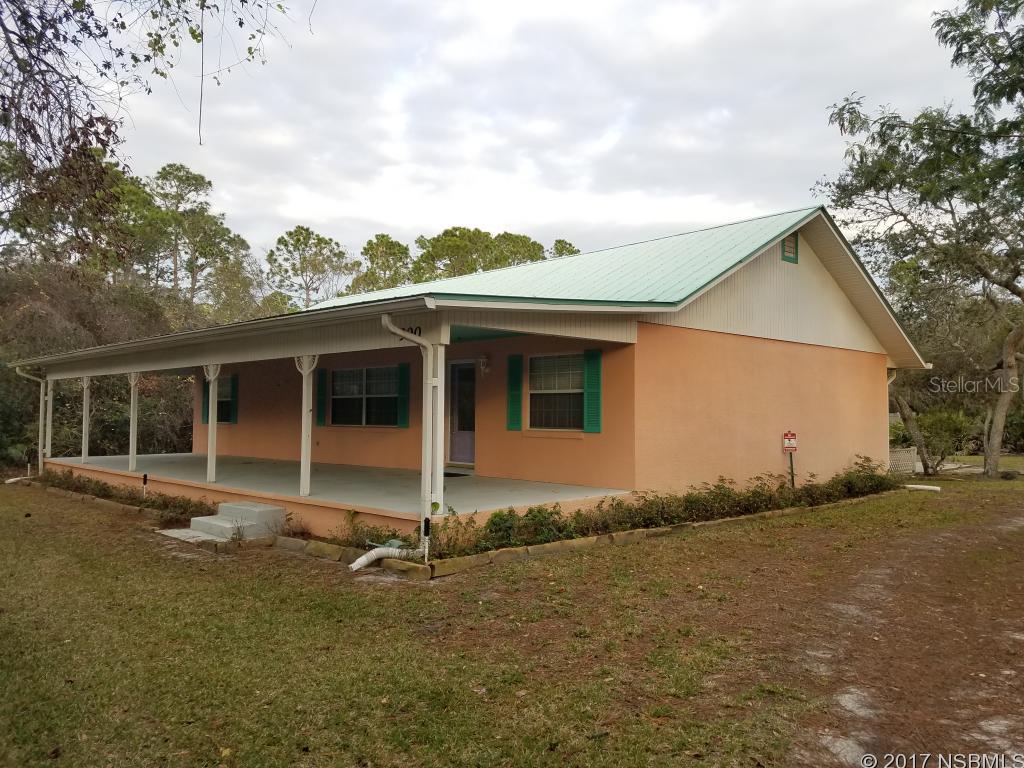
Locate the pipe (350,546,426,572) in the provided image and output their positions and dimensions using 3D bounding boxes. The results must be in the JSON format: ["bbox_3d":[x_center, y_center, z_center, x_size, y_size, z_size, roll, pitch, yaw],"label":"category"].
[{"bbox_3d":[-1.416,1.967,8.705,0.940,0.221,0.213,1,-2,-33],"label":"pipe"}]

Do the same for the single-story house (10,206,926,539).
[{"bbox_3d":[-1.198,-0.484,20.052,17.322,5.685,16.711,-2,-3,45],"label":"single-story house"}]

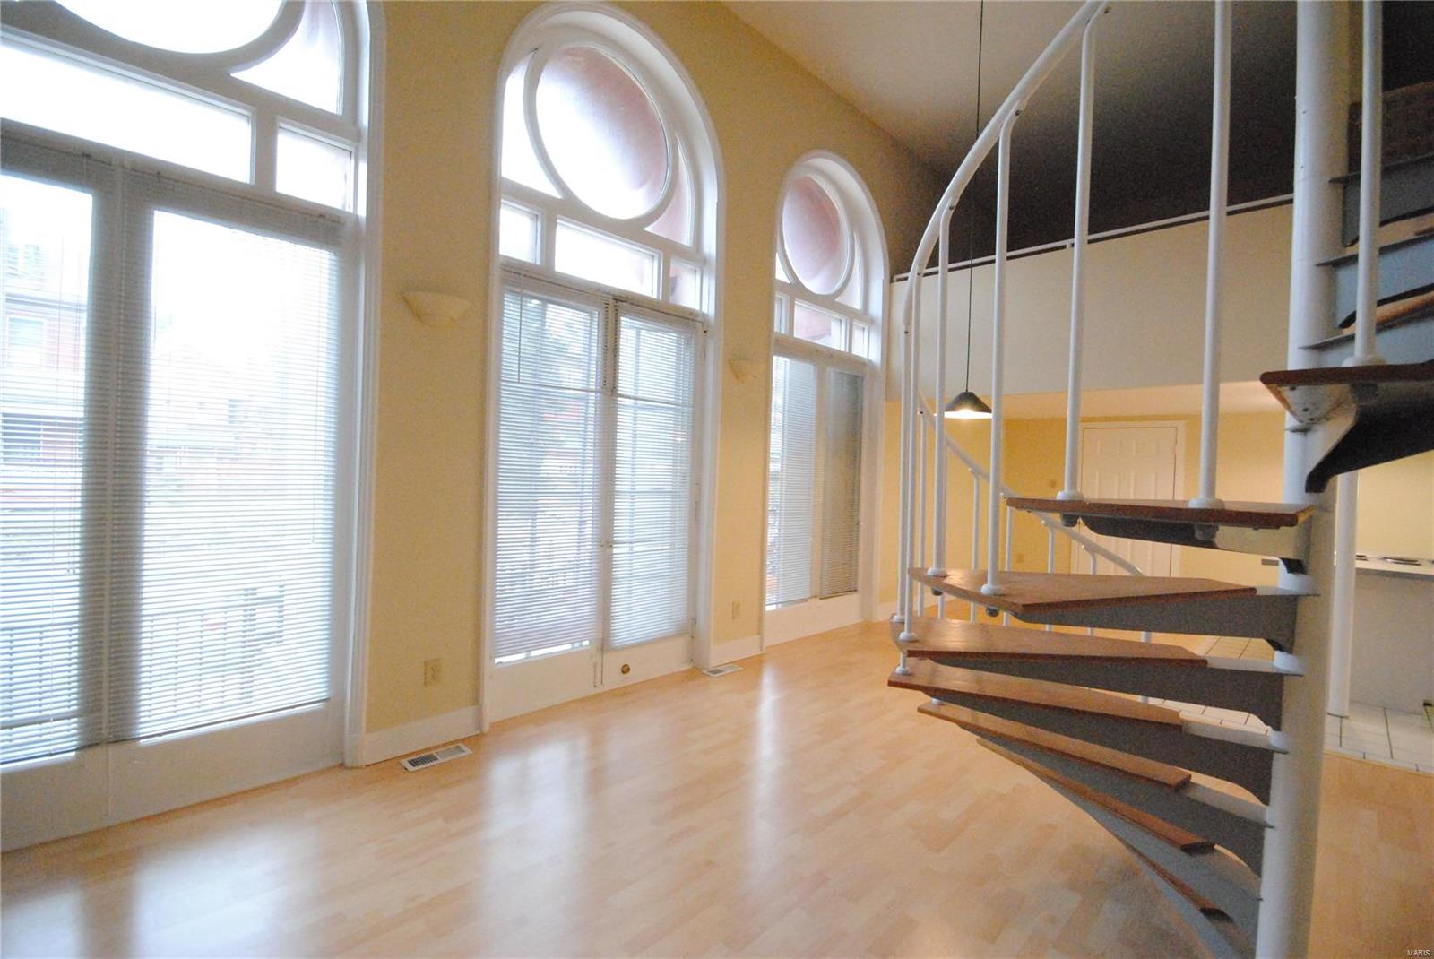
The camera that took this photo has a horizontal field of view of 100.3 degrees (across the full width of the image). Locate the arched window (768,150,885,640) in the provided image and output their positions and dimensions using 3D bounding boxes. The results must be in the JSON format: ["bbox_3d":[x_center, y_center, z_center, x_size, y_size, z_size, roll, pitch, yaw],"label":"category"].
[{"bbox_3d":[0.965,-0.692,5.178,1.645,4.091,0.150,1,1,-44],"label":"arched window"}]

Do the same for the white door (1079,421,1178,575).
[{"bbox_3d":[4.762,0.426,6.985,0.060,2.070,0.950,1,1,-44],"label":"white door"}]

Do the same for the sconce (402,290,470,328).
[{"bbox_3d":[-1.301,-0.798,2.827,0.302,0.120,0.124,1,1,-44],"label":"sconce"}]

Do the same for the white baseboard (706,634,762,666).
[{"bbox_3d":[0.138,1.262,4.410,0.550,0.146,0.020,1,1,-44],"label":"white baseboard"}]

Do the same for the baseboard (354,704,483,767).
[{"bbox_3d":[-1.409,1.227,2.895,0.550,0.146,0.020,1,1,-44],"label":"baseboard"}]

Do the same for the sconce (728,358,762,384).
[{"bbox_3d":[0.230,-0.763,4.318,0.305,0.121,0.124,1,1,-44],"label":"sconce"}]

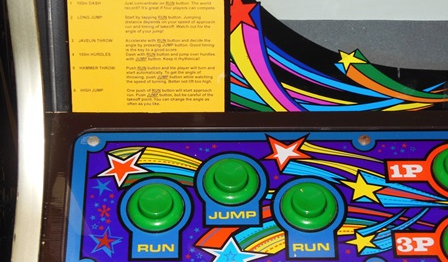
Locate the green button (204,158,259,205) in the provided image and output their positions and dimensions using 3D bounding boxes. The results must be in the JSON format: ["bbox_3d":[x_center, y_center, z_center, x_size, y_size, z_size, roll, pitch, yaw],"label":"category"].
[{"bbox_3d":[0.005,0.028,0.601,0.034,0.010,0.034,1,53,0],"label":"green button"}]

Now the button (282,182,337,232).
[{"bbox_3d":[0.051,0.043,0.590,0.034,0.010,0.034,1,53,0],"label":"button"}]

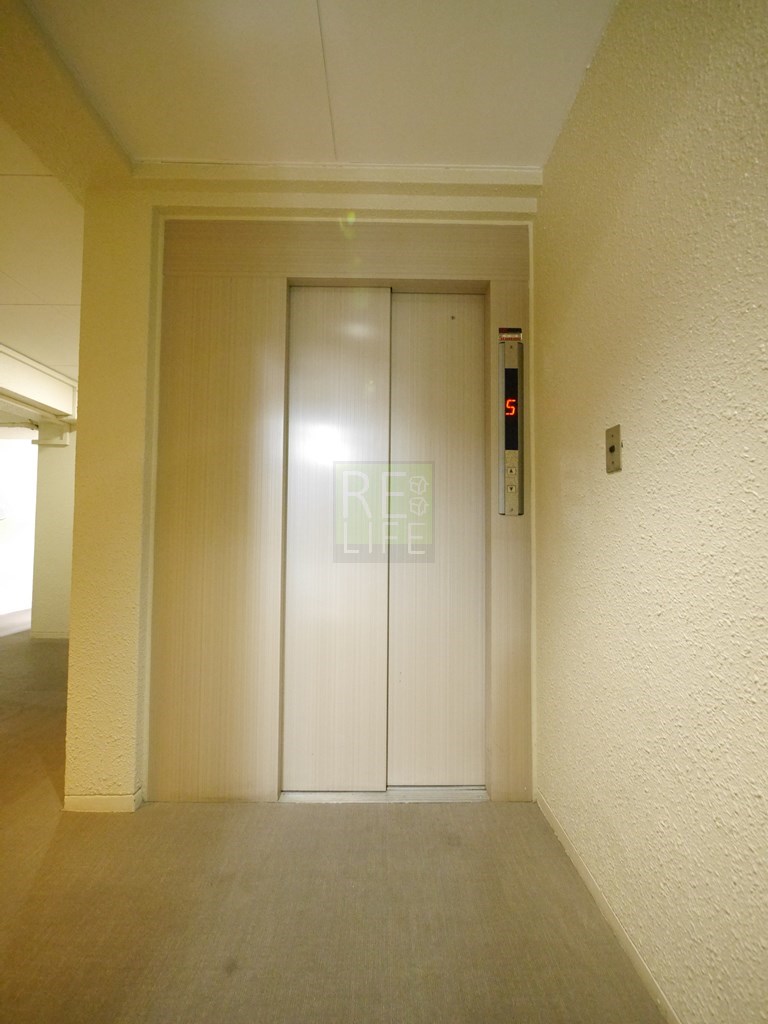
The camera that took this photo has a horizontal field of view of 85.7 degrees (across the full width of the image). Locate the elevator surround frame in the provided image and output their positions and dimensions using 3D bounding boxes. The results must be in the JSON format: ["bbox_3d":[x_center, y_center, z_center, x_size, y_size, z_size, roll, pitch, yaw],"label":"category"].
[{"bbox_3d":[-0.156,-0.028,1.667,1.462,2.266,0.101,0,-2,-1],"label":"elevator surround frame"}]

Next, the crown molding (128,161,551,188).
[{"bbox_3d":[-0.171,-1.301,1.614,1.567,0.069,0.055,0,-2,-1],"label":"crown molding"}]

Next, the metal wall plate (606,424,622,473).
[{"bbox_3d":[0.605,-0.165,1.096,0.010,0.119,0.068,0,-2,-1],"label":"metal wall plate"}]

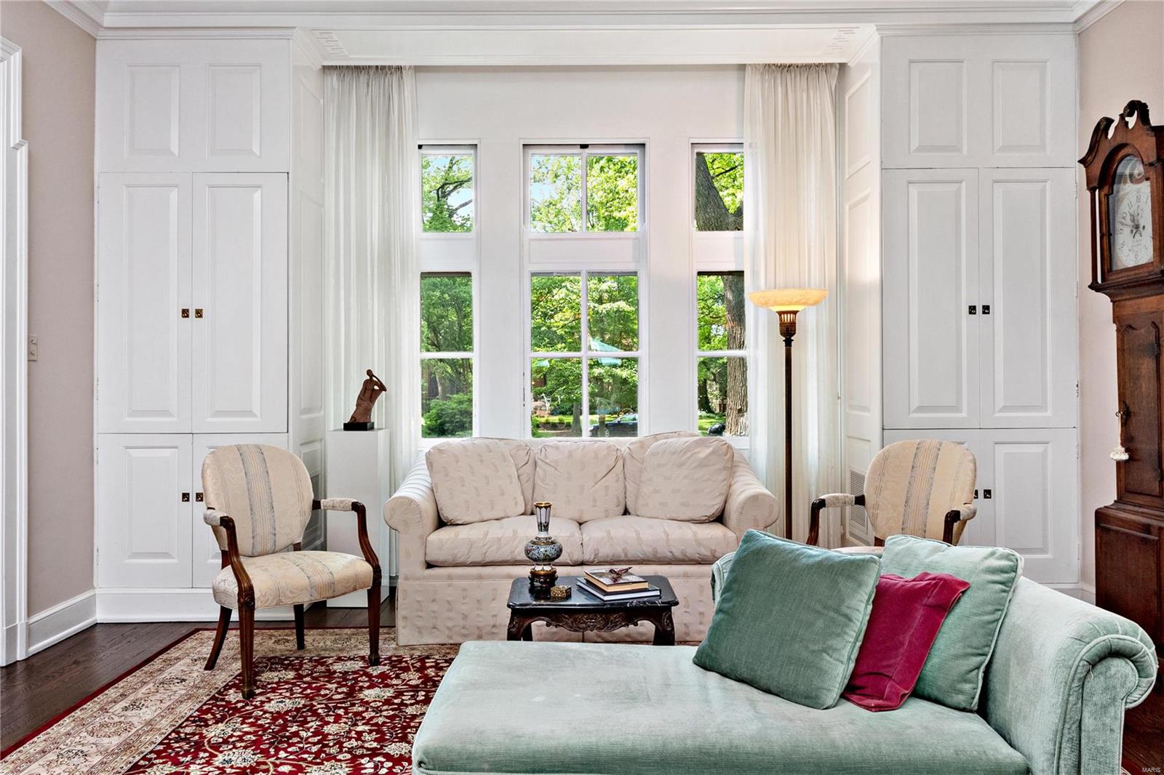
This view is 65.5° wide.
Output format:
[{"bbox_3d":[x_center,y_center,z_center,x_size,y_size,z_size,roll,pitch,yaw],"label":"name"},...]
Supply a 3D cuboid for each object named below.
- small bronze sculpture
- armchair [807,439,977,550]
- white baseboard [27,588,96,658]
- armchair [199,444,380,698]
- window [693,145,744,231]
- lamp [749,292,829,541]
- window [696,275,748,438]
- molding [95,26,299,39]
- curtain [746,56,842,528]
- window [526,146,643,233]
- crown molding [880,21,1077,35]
[{"bbox_3d":[-1.200,0.068,5.020,0.225,0.335,0.130,0,0,0],"label":"small bronze sculpture"},{"bbox_3d":[1.312,0.715,3.808,0.561,0.929,0.601,0,0,-44],"label":"armchair"},{"bbox_3d":[-2.426,1.097,4.242,0.025,0.182,0.555,0,0,0],"label":"white baseboard"},{"bbox_3d":[-1.253,0.719,3.816,0.561,0.929,0.601,0,0,45],"label":"armchair"},{"bbox_3d":[0.832,-1.199,5.450,0.323,0.525,0.090,0,0,0],"label":"window"},{"bbox_3d":[1.091,0.332,4.798,0.419,1.692,0.419,0,0,0],"label":"lamp"},{"bbox_3d":[0.846,-0.200,5.450,0.329,1.002,0.090,0,0,0],"label":"window"},{"bbox_3d":[-1.907,-1.763,4.500,1.000,0.061,0.056,0,0,0],"label":"molding"},{"bbox_3d":[1.228,-0.402,5.270,0.567,2.970,0.150,0,0,0],"label":"curtain"},{"bbox_3d":[0.016,-1.190,5.450,0.696,0.531,0.090,0,0,0],"label":"window"},{"bbox_3d":[1.946,-1.782,4.500,1.000,0.061,0.056,0,0,0],"label":"crown molding"}]

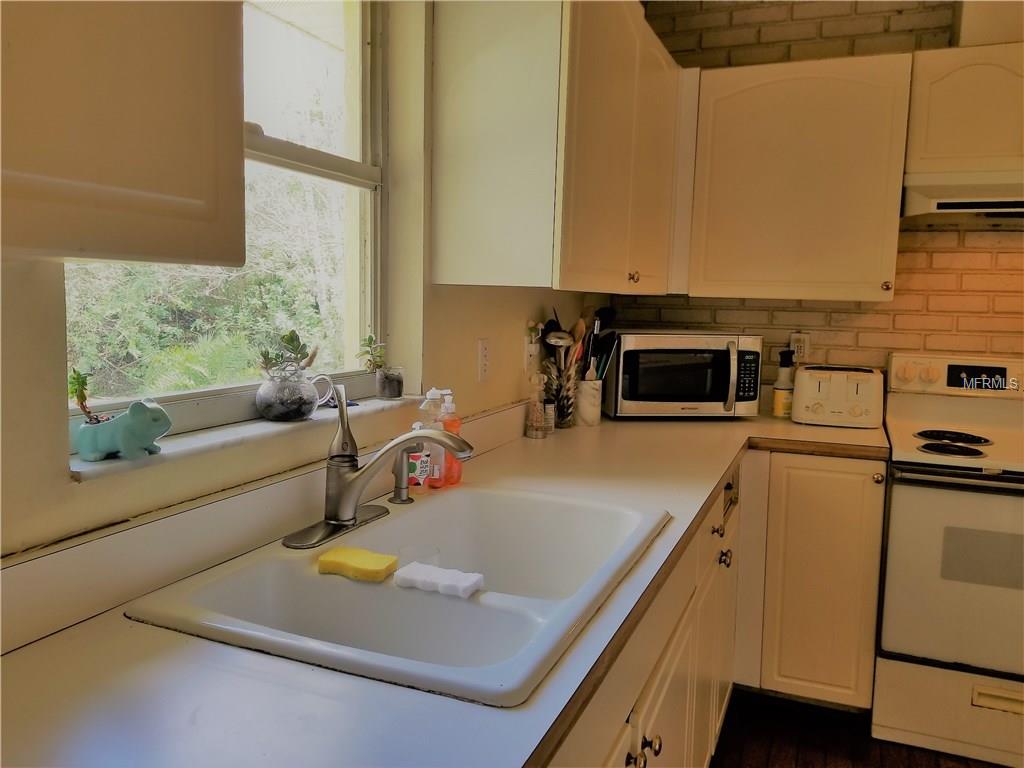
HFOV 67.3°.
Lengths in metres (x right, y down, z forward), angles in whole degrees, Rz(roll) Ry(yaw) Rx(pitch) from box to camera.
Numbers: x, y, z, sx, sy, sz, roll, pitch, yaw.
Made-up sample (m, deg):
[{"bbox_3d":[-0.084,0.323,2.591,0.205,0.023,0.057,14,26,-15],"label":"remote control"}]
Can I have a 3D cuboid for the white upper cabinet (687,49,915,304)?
[{"bbox_3d":[1.002,-0.681,2.713,0.655,0.772,0.330,4,7,22],"label":"white upper cabinet"}]

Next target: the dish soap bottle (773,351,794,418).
[{"bbox_3d":[1.021,-0.004,2.876,0.076,0.250,0.066,4,7,22],"label":"dish soap bottle"}]

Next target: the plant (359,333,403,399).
[{"bbox_3d":[-0.288,-0.040,1.740,0.088,0.138,0.068,4,7,22],"label":"plant"}]

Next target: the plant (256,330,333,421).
[{"bbox_3d":[-0.391,-0.013,1.394,0.132,0.155,0.112,-1,6,-16],"label":"plant"}]

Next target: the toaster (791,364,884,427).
[{"bbox_3d":[1.172,0.042,2.763,0.290,0.188,0.220,4,7,22],"label":"toaster"}]

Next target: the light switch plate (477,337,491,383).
[{"bbox_3d":[-0.078,-0.067,2.095,0.008,0.118,0.070,4,7,22],"label":"light switch plate"}]

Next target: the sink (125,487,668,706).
[{"bbox_3d":[-0.089,0.361,1.265,0.560,0.200,0.810,4,7,22],"label":"sink"}]

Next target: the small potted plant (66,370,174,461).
[{"bbox_3d":[-0.529,0.040,1.048,0.120,0.120,0.075,-1,7,-17],"label":"small potted plant"}]

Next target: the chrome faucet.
[{"bbox_3d":[-0.217,0.134,1.292,0.270,0.248,0.250,4,7,22],"label":"chrome faucet"}]

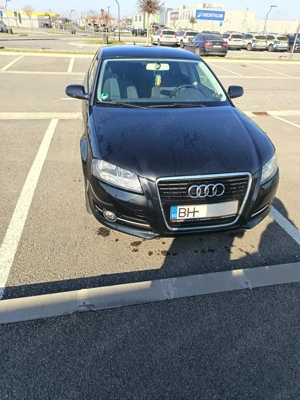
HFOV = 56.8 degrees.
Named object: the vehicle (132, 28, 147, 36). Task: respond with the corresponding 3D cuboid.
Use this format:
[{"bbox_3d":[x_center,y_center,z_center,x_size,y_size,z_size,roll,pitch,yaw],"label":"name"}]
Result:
[{"bbox_3d":[-2.691,-42.873,71.240,4.200,1.500,1.780,-4,32,-10],"label":"vehicle"}]

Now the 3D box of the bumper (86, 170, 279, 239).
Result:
[{"bbox_3d":[0.360,-0.035,2.229,1.740,0.500,0.530,-4,32,-11],"label":"bumper"}]

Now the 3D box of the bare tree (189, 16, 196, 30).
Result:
[{"bbox_3d":[9.625,-39.370,63.107,1.800,4.200,1.800,3,32,0],"label":"bare tree"}]

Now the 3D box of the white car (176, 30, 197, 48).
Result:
[{"bbox_3d":[4.070,-18.020,31.000,1.784,1.650,4.500,-3,33,-10],"label":"white car"}]

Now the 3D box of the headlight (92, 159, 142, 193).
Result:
[{"bbox_3d":[-0.235,-0.165,2.026,0.350,0.175,0.380,1,32,-3],"label":"headlight"}]

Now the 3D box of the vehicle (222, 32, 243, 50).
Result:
[{"bbox_3d":[9.341,-18.850,32.839,1.780,1.660,4.500,-4,32,-10],"label":"vehicle"}]

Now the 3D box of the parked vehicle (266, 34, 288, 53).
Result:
[{"bbox_3d":[15.291,-19.502,34.340,1.800,1.680,4.350,-4,32,-10],"label":"parked vehicle"}]

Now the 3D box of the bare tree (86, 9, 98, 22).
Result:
[{"bbox_3d":[-9.224,-28.702,44.801,1.800,3.750,1.800,3,32,0],"label":"bare tree"}]

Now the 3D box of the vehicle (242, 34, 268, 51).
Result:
[{"bbox_3d":[11.800,-18.350,32.150,1.800,1.660,4.400,-3,33,-10],"label":"vehicle"}]

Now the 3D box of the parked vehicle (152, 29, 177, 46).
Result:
[{"bbox_3d":[1.560,-18.000,30.700,1.784,1.650,4.500,-3,33,-10],"label":"parked vehicle"}]

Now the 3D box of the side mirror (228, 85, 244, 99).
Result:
[{"bbox_3d":[0.995,-1.243,3.195,0.195,0.140,0.110,-4,32,-11],"label":"side mirror"}]

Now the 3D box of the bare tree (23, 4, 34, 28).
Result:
[{"bbox_3d":[-23.784,-36.234,54.969,2.500,4.350,2.500,3,32,0],"label":"bare tree"}]

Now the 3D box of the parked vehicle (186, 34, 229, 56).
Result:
[{"bbox_3d":[4.080,-11.680,20.750,1.840,1.440,4.750,-4,33,-11],"label":"parked vehicle"}]

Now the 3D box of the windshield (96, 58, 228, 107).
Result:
[{"bbox_3d":[0.121,-1.286,2.965,1.360,0.130,0.860,-4,59,-11],"label":"windshield"}]

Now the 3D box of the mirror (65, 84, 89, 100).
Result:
[{"bbox_3d":[-0.757,-1.120,2.880,0.240,0.150,0.130,-4,31,-11],"label":"mirror"}]

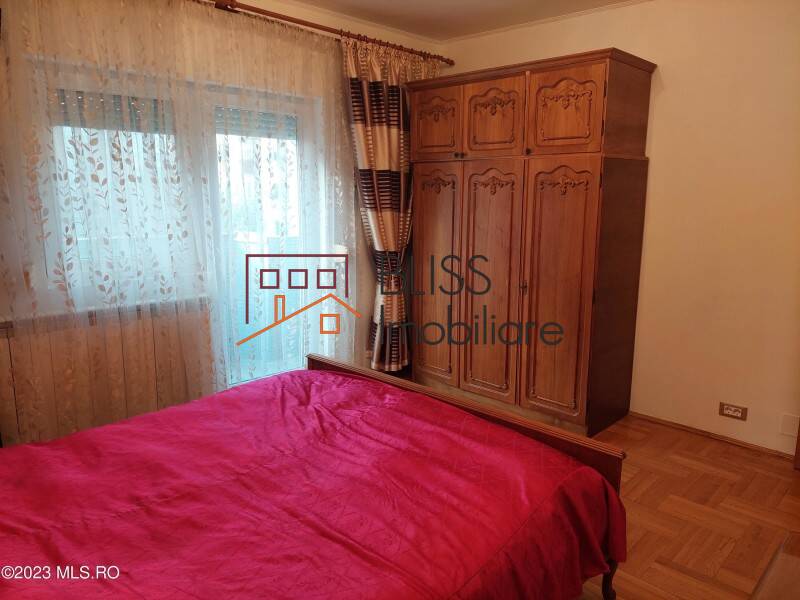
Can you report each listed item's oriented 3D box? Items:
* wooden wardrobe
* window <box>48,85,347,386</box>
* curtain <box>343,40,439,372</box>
[{"bbox_3d":[0.796,-0.383,3.862,1.533,2.202,0.592,10,15,44],"label":"wooden wardrobe"},{"bbox_3d":[-1.062,-0.280,3.359,0.126,1.824,1.794,10,15,44],"label":"window"},{"bbox_3d":[-0.041,-0.591,4.126,0.175,2.347,0.912,10,15,44],"label":"curtain"}]

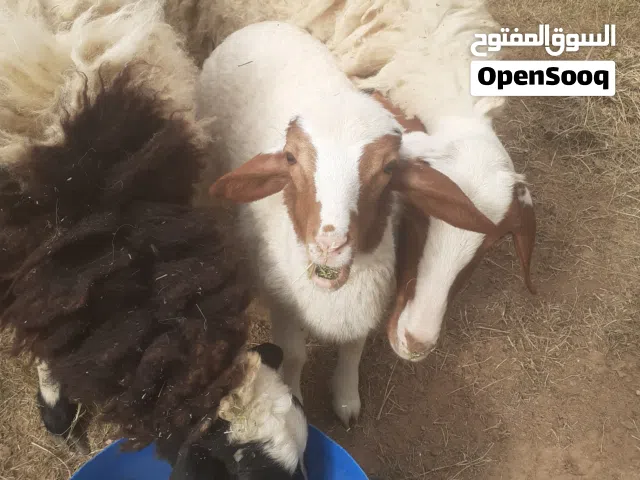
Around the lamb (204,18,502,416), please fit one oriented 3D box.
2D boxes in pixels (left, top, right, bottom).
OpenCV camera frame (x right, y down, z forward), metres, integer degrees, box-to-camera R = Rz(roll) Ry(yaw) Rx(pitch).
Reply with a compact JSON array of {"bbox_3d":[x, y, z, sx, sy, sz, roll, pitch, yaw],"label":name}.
[{"bbox_3d":[-0.036,-0.074,0.954,0.310,0.660,0.750,-10,47,-10],"label":"lamb"}]

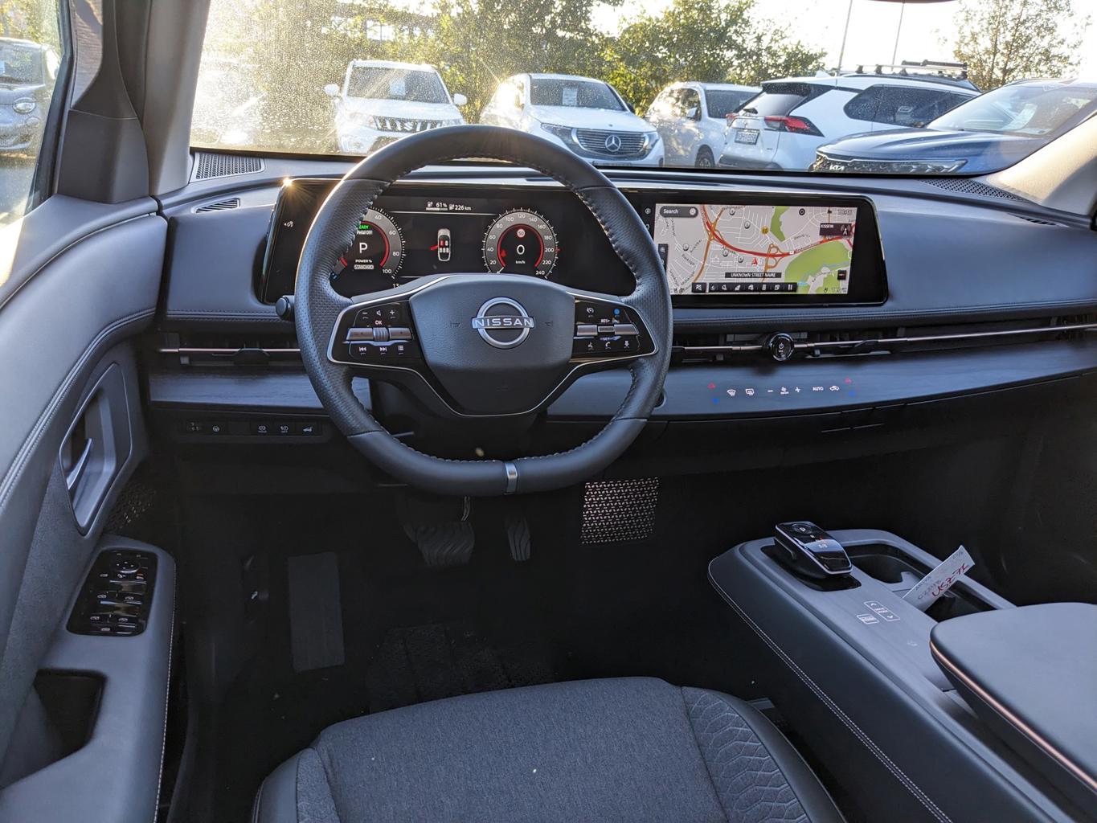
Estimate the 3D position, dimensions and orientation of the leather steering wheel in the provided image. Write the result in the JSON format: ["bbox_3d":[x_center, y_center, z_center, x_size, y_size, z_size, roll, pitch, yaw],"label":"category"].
[{"bbox_3d":[-0.058,-0.098,0.845,0.372,0.359,0.090,-4,-4,-18],"label":"leather steering wheel"}]

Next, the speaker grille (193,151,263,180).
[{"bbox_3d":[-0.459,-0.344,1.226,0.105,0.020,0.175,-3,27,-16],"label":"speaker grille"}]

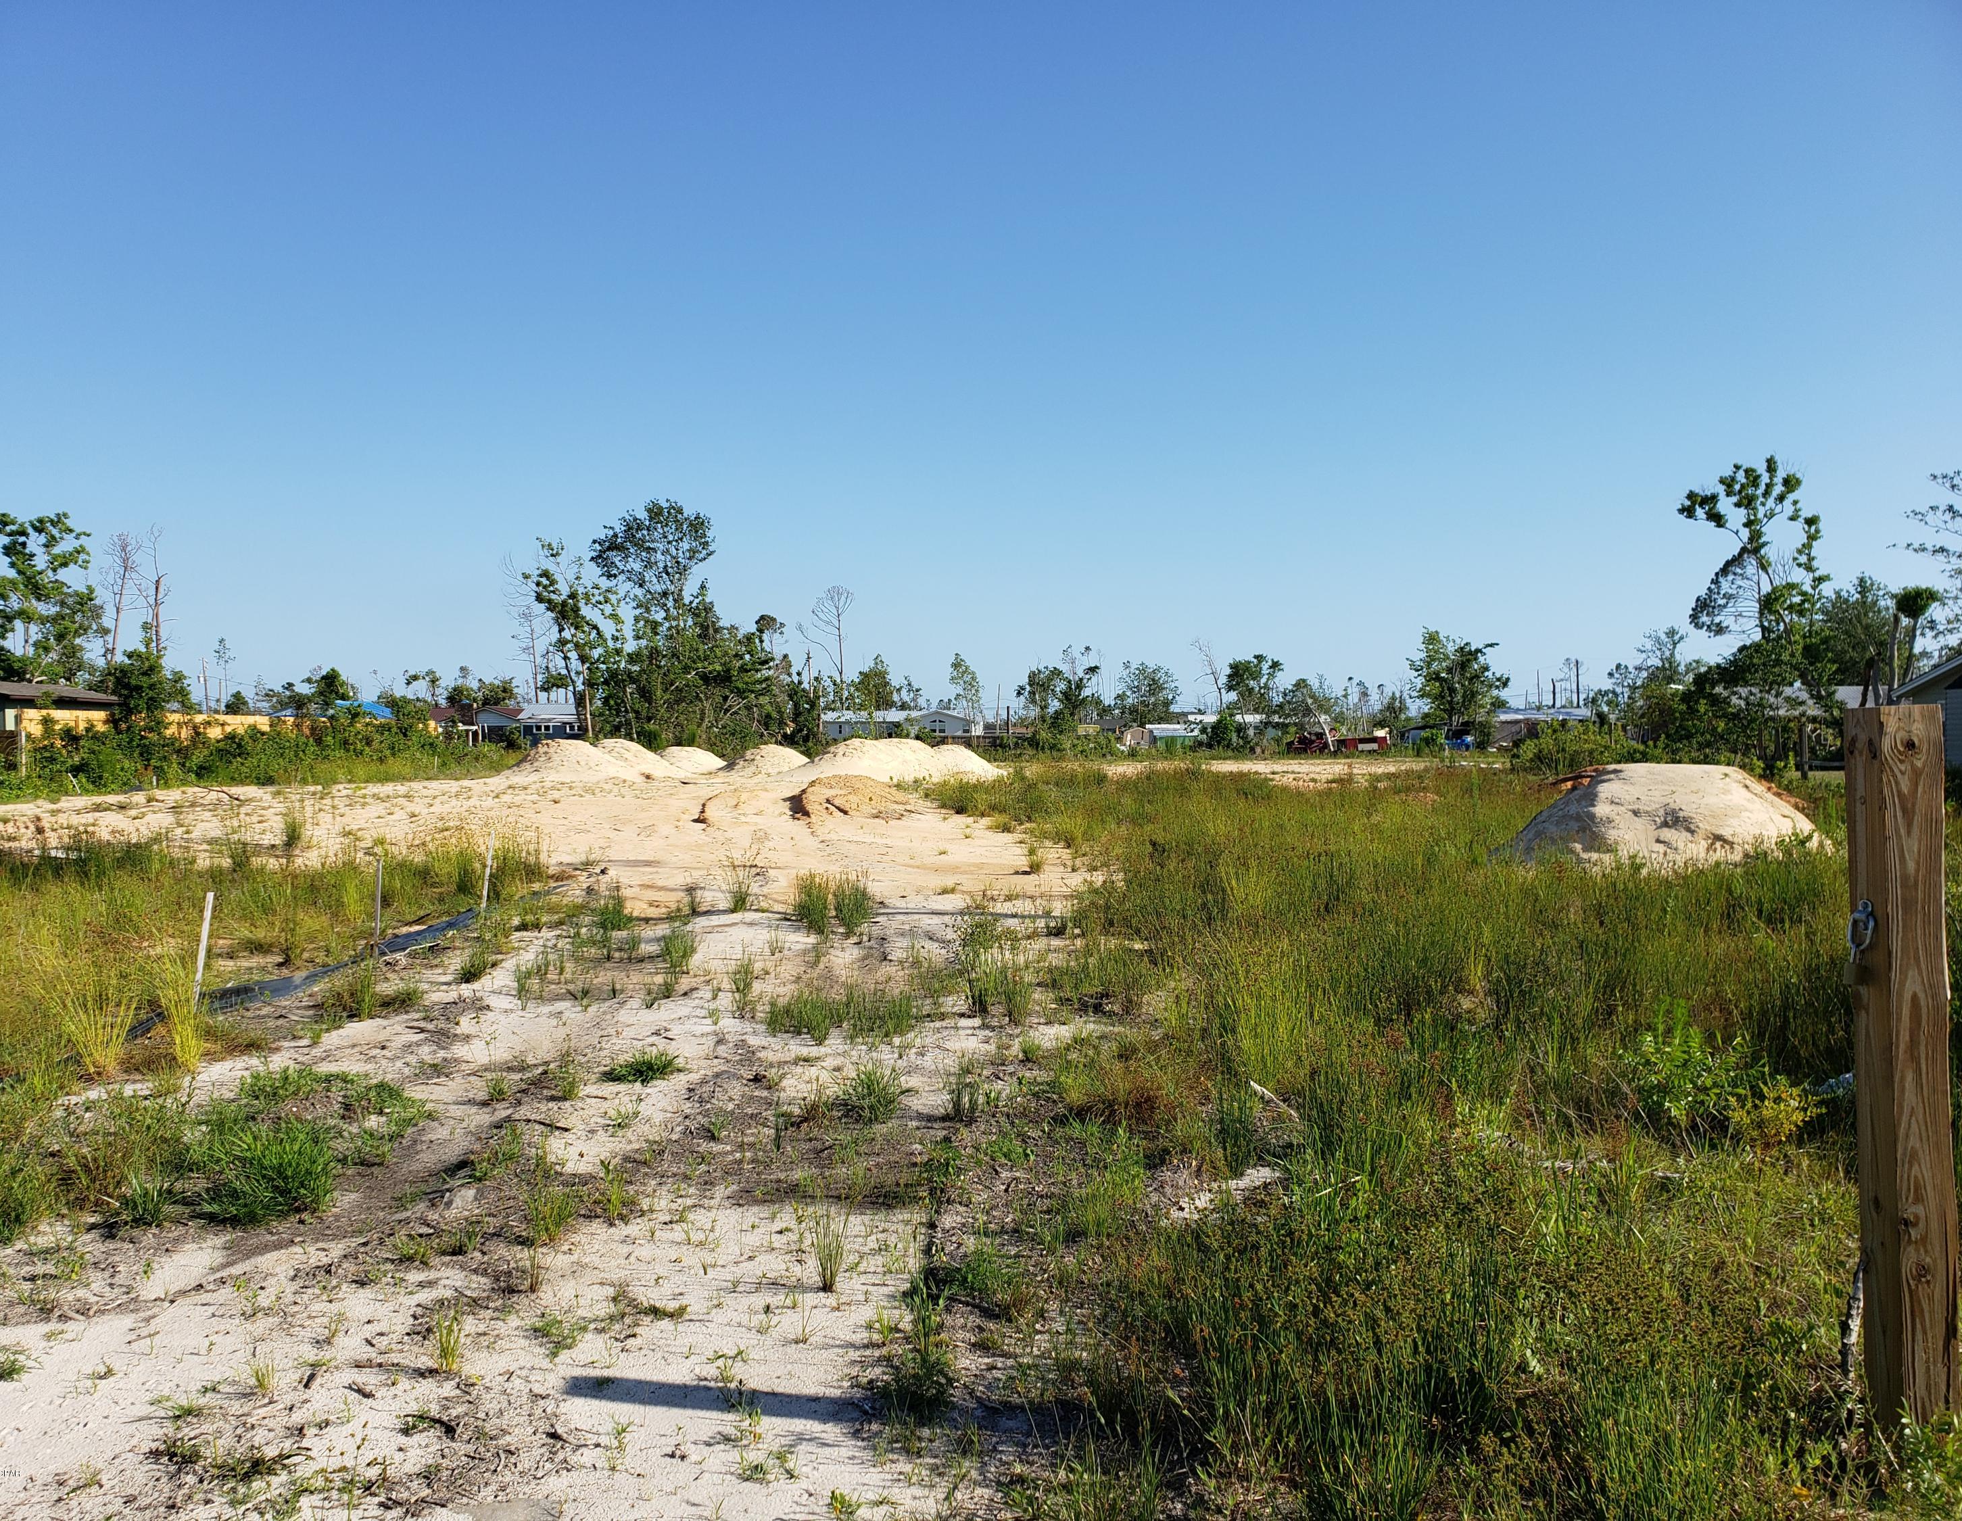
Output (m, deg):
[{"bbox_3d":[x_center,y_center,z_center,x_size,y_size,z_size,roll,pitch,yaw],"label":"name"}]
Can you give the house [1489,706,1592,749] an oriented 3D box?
[{"bbox_3d":[48.000,-2.650,130.000,9.000,3.600,7.500,0,1,3],"label":"house"}]

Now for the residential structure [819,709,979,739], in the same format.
[{"bbox_3d":[-8.900,-3.600,168.000,16.800,3.750,8.500,0,1,6],"label":"residential structure"}]

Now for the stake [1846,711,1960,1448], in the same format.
[{"bbox_3d":[2.200,0.725,3.640,0.140,1.710,0.140,-3,1,-3],"label":"stake"}]

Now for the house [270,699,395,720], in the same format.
[{"bbox_3d":[-68.000,-3.750,158.000,10.500,4.600,9.500,0,1,-5],"label":"house"}]

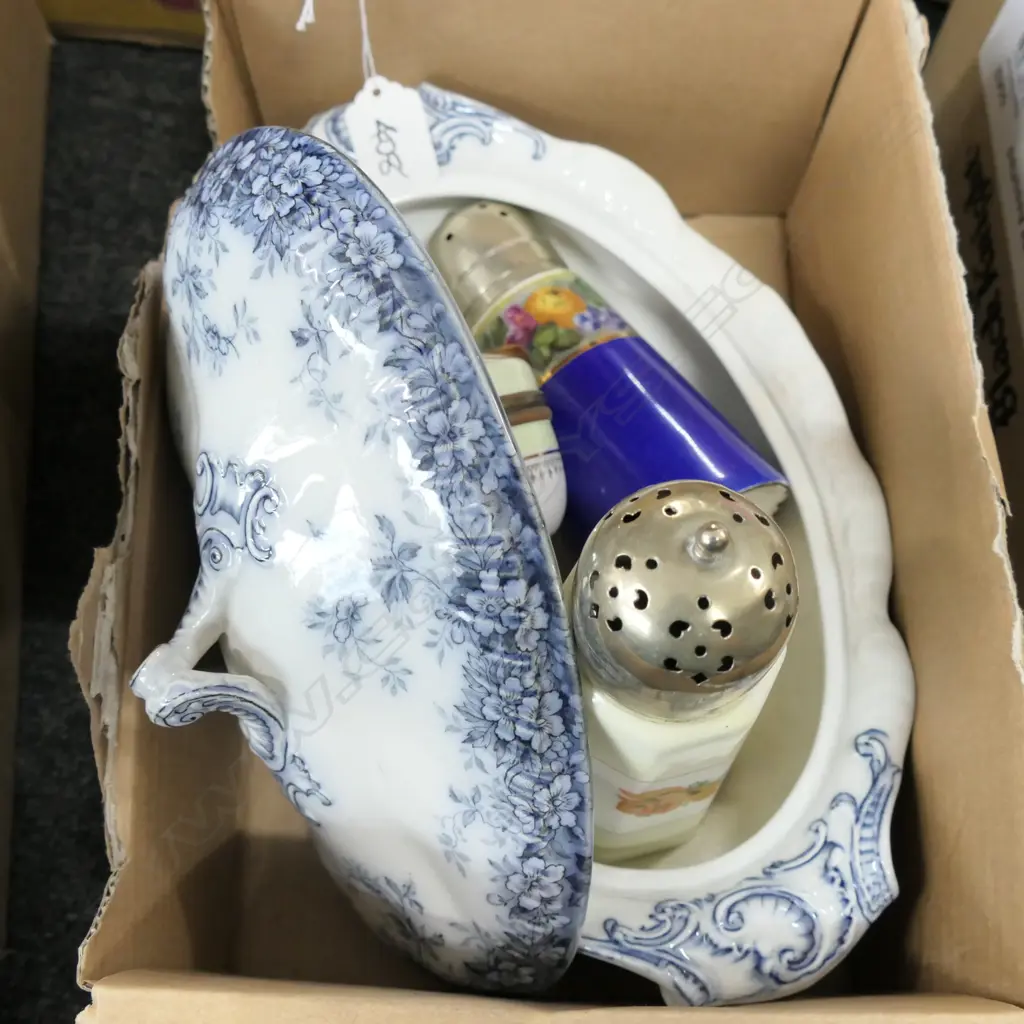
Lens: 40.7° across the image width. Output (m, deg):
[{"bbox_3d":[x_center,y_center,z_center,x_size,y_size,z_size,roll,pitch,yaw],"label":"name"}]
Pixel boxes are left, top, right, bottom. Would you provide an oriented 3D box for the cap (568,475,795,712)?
[{"bbox_3d":[0.045,0.015,0.337,0.058,0.052,0.058,2,64,-4],"label":"cap"}]

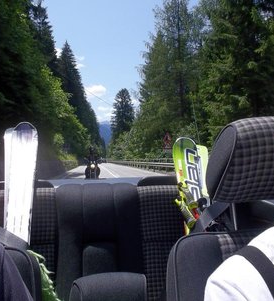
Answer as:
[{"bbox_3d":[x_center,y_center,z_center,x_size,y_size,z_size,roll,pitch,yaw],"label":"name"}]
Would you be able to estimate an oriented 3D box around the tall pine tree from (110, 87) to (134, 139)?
[{"bbox_3d":[-4.200,-7.200,98.000,7.800,22.500,7.800,0,-1,-8],"label":"tall pine tree"}]

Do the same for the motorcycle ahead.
[{"bbox_3d":[-1.880,0.970,14.800,0.850,1.200,2.200,0,-1,-8],"label":"motorcycle ahead"}]

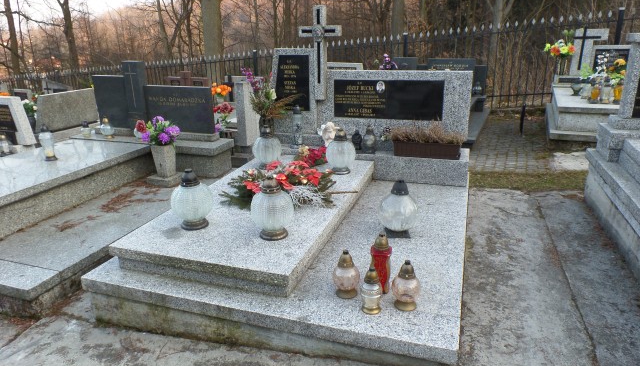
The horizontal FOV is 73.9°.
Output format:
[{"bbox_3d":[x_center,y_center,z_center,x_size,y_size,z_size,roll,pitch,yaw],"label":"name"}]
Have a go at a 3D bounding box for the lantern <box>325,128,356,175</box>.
[{"bbox_3d":[0.168,-0.254,3.375,0.234,0.350,0.234,-2,19,1],"label":"lantern"}]

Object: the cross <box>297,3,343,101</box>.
[{"bbox_3d":[0.018,-1.187,3.925,0.390,0.821,0.094,5,19,19],"label":"cross"}]

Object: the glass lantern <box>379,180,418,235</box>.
[{"bbox_3d":[0.487,0.149,2.636,0.239,0.351,0.239,5,19,19],"label":"glass lantern"}]

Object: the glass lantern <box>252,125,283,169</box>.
[{"bbox_3d":[-0.468,-0.307,3.624,0.250,0.367,0.250,-2,18,1],"label":"glass lantern"}]

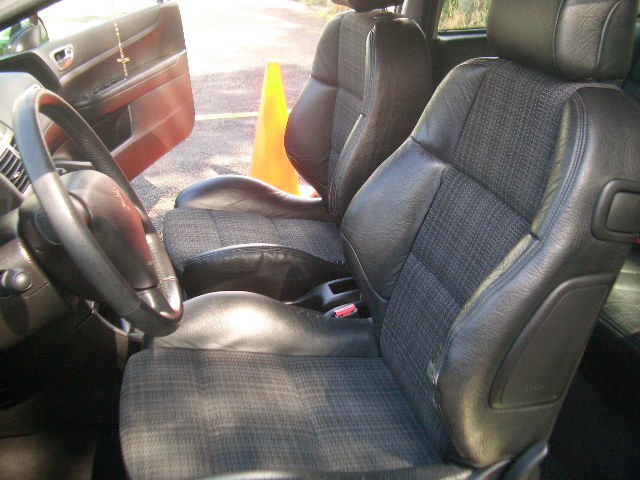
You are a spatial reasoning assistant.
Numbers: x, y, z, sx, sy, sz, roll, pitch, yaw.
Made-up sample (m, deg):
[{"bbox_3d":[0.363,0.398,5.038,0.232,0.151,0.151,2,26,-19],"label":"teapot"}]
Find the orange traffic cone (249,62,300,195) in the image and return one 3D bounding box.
[{"bbox_3d":[-0.238,-0.550,3.373,0.375,0.715,0.375,9,24,17],"label":"orange traffic cone"}]

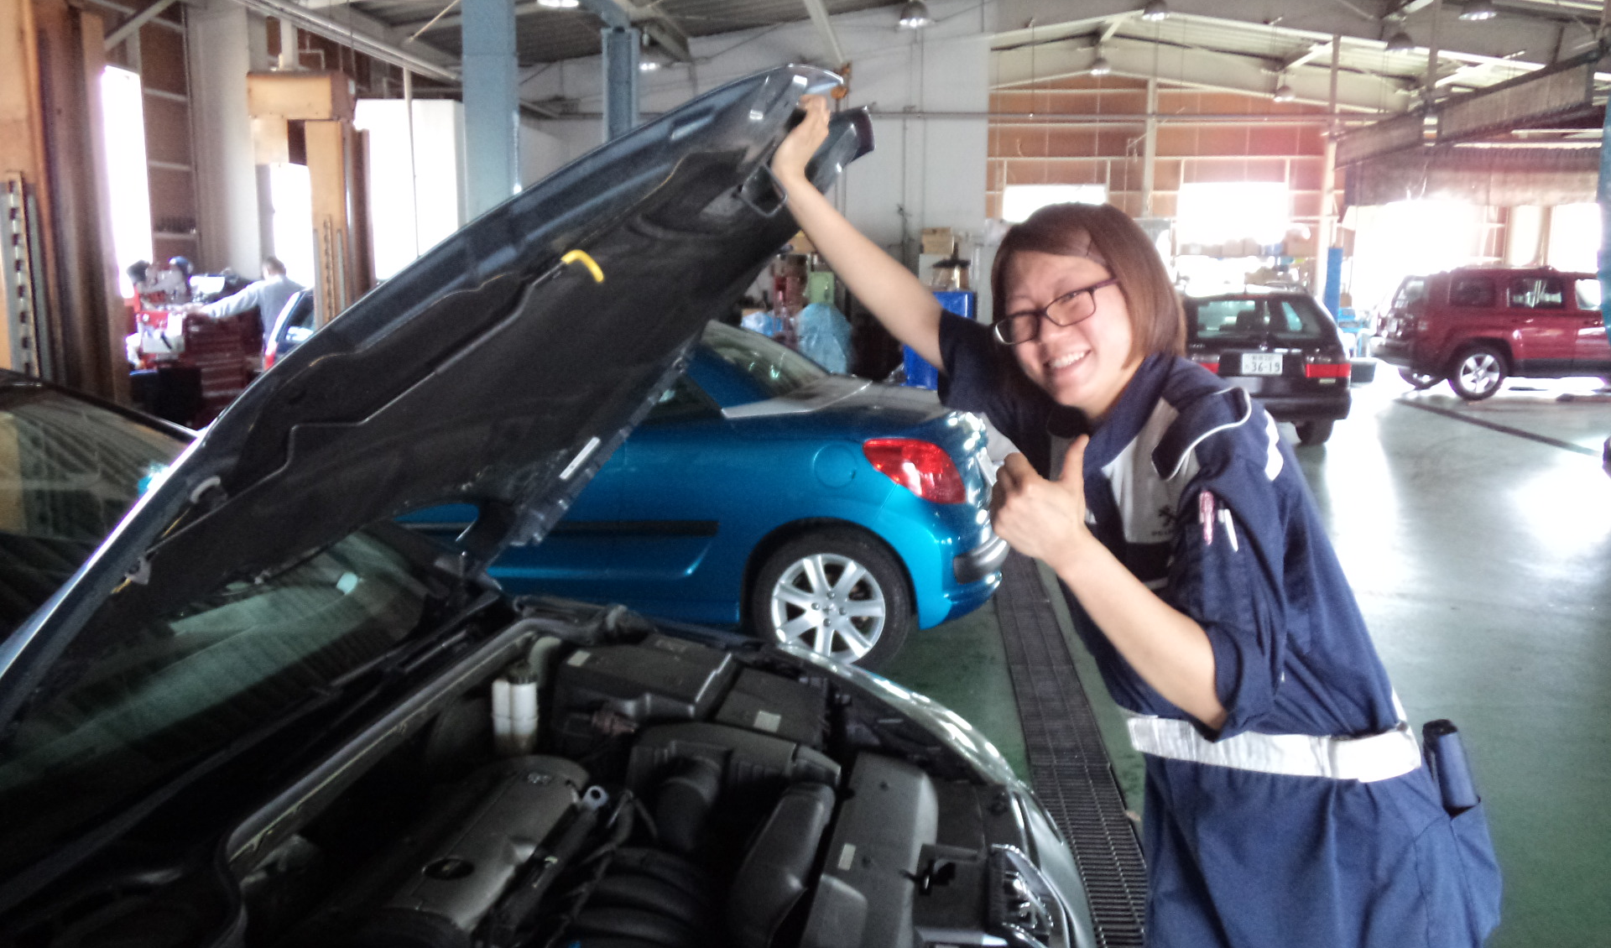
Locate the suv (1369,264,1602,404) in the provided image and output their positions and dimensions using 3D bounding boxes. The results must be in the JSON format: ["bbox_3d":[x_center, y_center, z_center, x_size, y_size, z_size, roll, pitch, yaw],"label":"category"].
[{"bbox_3d":[10.067,-1.897,16.298,4.420,1.670,1.770,1,9,2],"label":"suv"}]

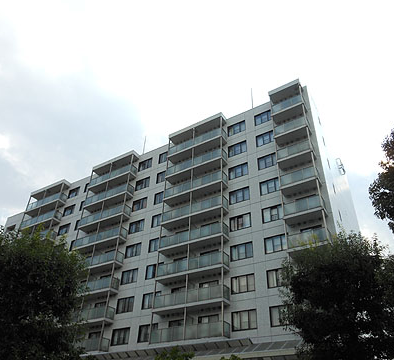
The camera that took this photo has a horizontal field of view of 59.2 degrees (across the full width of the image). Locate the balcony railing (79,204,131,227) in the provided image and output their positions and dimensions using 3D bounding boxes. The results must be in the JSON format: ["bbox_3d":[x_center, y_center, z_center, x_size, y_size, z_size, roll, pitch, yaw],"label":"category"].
[{"bbox_3d":[-11.258,4.622,41.951,7.341,1.142,1.222,-19,-40,27],"label":"balcony railing"}]

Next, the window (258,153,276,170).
[{"bbox_3d":[6.964,-1.808,33.757,2.150,1.413,0.120,-19,-40,28],"label":"window"}]

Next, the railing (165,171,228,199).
[{"bbox_3d":[-0.211,0.860,36.275,7.152,1.225,1.263,-19,-39,28],"label":"railing"}]

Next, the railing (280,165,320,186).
[{"bbox_3d":[8.739,0.031,29.428,3.107,1.091,1.201,-19,-40,28],"label":"railing"}]

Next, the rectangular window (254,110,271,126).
[{"bbox_3d":[7.091,-6.508,36.647,2.083,1.388,0.147,-19,-39,28],"label":"rectangular window"}]

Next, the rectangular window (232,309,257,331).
[{"bbox_3d":[3.690,10.941,27.007,2.135,1.413,0.120,-19,-40,28],"label":"rectangular window"}]

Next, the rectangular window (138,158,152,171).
[{"bbox_3d":[-6.597,-1.876,44.342,2.212,1.388,0.147,-19,-39,28],"label":"rectangular window"}]

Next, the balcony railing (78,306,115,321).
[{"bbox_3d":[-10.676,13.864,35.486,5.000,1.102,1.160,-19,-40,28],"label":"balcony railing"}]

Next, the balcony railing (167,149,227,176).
[{"bbox_3d":[-0.142,-1.548,37.756,7.143,1.091,1.201,-19,-40,28],"label":"balcony railing"}]

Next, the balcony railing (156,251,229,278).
[{"bbox_3d":[-0.490,7.953,31.509,7.152,1.225,1.263,-19,-39,28],"label":"balcony railing"}]

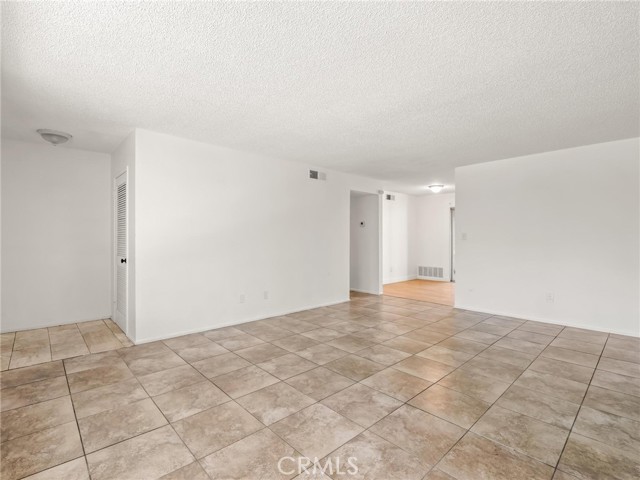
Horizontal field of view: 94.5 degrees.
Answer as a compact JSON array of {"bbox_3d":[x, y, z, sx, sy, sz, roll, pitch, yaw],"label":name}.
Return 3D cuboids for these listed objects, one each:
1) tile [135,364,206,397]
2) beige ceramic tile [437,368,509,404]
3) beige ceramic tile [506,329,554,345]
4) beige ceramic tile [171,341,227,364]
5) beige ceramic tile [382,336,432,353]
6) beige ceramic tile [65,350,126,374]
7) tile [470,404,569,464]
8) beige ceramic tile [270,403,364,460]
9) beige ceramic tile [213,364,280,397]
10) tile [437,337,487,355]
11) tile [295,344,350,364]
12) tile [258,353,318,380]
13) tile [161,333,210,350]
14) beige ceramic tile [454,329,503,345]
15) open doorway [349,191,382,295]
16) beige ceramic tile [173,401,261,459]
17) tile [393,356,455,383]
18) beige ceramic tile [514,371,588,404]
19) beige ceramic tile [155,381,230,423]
[{"bbox_3d":[-1.304,1.227,2.610,0.450,0.015,0.450,0,0,-43],"label":"tile"},{"bbox_3d":[1.305,1.227,2.519,0.450,0.015,0.450,0,0,-43],"label":"beige ceramic tile"},{"bbox_3d":[2.665,1.234,3.776,0.450,0.015,0.450,0,0,-43],"label":"beige ceramic tile"},{"bbox_3d":[-1.295,1.231,3.268,0.450,0.015,0.450,0,0,-43],"label":"beige ceramic tile"},{"bbox_3d":[0.965,1.173,3.305,0.437,0.012,0.437,0,0,-42],"label":"beige ceramic tile"},{"bbox_3d":[-2.200,1.195,2.911,0.440,0.012,0.422,0,0,-43],"label":"beige ceramic tile"},{"bbox_3d":[1.259,1.208,1.867,0.446,0.012,0.446,0,0,-43],"label":"tile"},{"bbox_3d":[-0.020,1.166,1.823,0.437,0.012,0.437,0,0,-42],"label":"beige ceramic tile"},{"bbox_3d":[-0.637,1.211,2.547,0.446,0.012,0.446,0,0,-43],"label":"beige ceramic tile"},{"bbox_3d":[1.637,1.215,3.437,0.446,0.012,0.446,0,0,-43],"label":"tile"},{"bbox_3d":[0.027,1.196,3.126,0.440,0.012,0.440,0,0,-43],"label":"tile"},{"bbox_3d":[-0.308,1.229,2.896,0.450,0.015,0.450,0,0,-43],"label":"tile"},{"bbox_3d":[-1.562,1.197,3.516,0.440,0.012,0.440,0,0,-43],"label":"tile"},{"bbox_3d":[1.900,1.174,3.578,0.437,0.012,0.437,0,0,-42],"label":"beige ceramic tile"},{"bbox_3d":[0.876,0.106,5.987,0.930,2.110,0.130,0,0,-42],"label":"open doorway"},{"bbox_3d":[-0.637,1.167,1.851,0.437,0.012,0.437,0,0,-42],"label":"beige ceramic tile"},{"bbox_3d":[0.943,1.170,2.693,0.437,0.012,0.437,0,0,-42],"label":"tile"},{"bbox_3d":[1.854,1.167,2.342,0.437,0.012,0.437,0,0,-42],"label":"beige ceramic tile"},{"bbox_3d":[-0.984,1.225,2.276,0.450,0.015,0.450,0,0,-43],"label":"beige ceramic tile"}]

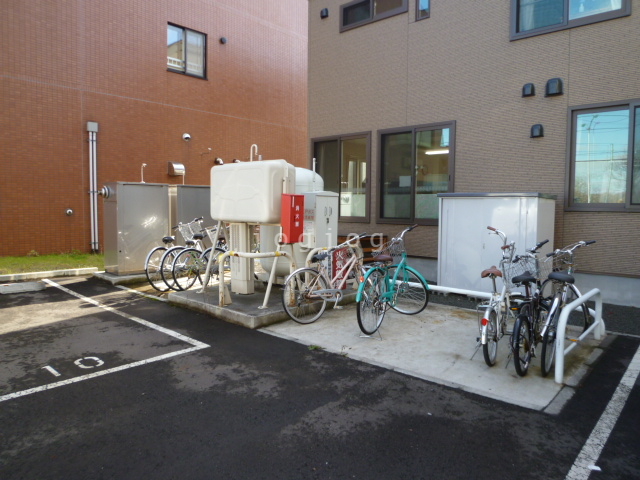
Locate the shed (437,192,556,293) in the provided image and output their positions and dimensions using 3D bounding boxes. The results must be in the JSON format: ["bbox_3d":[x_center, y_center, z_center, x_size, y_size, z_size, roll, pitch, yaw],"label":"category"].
[{"bbox_3d":[2.894,0.036,7.375,1.558,1.617,0.956,5,6,42],"label":"shed"}]

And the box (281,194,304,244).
[{"bbox_3d":[-0.337,-0.265,5.611,0.160,0.594,0.237,5,6,41],"label":"box"}]

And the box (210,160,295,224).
[{"bbox_3d":[-0.985,-0.658,6.371,1.360,0.816,0.507,5,6,42],"label":"box"}]

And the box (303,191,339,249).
[{"bbox_3d":[0.003,-0.300,6.612,0.280,0.815,0.484,5,6,41],"label":"box"}]

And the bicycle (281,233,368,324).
[{"bbox_3d":[0.164,0.456,5.431,1.480,1.040,0.570,-3,6,-40],"label":"bicycle"}]

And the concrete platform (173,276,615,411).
[{"bbox_3d":[0.490,0.913,5.845,5.321,0.191,2.528,5,6,42],"label":"concrete platform"}]

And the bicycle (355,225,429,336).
[{"bbox_3d":[0.790,0.447,5.125,0.620,1.120,1.520,4,6,33],"label":"bicycle"}]

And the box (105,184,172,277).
[{"bbox_3d":[-3.464,-0.244,8.422,0.514,1.624,1.014,5,6,42],"label":"box"}]

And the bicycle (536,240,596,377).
[{"bbox_3d":[2.260,0.587,4.215,0.551,1.103,1.720,4,6,36],"label":"bicycle"}]

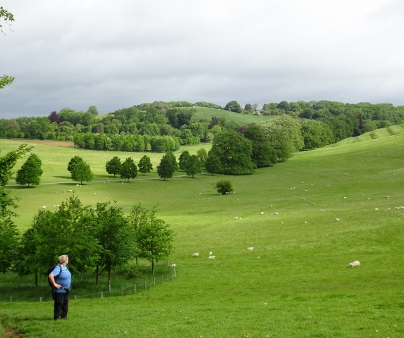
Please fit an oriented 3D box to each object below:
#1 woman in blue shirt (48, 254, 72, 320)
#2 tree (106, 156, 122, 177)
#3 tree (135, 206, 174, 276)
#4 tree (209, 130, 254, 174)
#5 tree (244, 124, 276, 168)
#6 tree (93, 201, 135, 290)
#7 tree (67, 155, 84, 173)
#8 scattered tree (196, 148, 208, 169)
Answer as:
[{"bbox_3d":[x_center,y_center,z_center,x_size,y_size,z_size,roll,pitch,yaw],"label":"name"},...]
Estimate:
[{"bbox_3d":[-3.699,3.103,17.000,0.480,1.700,0.560,1,2,26],"label":"woman in blue shirt"},{"bbox_3d":[-32.570,-0.830,240.000,6.089,7.566,6.089,0,2,0],"label":"tree"},{"bbox_3d":[-4.406,6.735,60.000,3.644,6.551,3.644,0,2,0],"label":"tree"},{"bbox_3d":[11.533,-6.286,250.000,17.300,17.031,17.300,0,2,0],"label":"tree"},{"bbox_3d":[25.196,-10.034,290.000,16.946,19.622,16.946,0,2,0],"label":"tree"},{"bbox_3d":[-7.349,6.352,54.000,3.654,7.473,3.654,0,2,0],"label":"tree"},{"bbox_3d":[-45.533,-0.994,235.000,6.143,8.131,6.143,0,2,0],"label":"tree"},{"bbox_3d":[-0.317,-3.806,275.000,5.286,9.726,5.286,0,2,0],"label":"scattered tree"}]

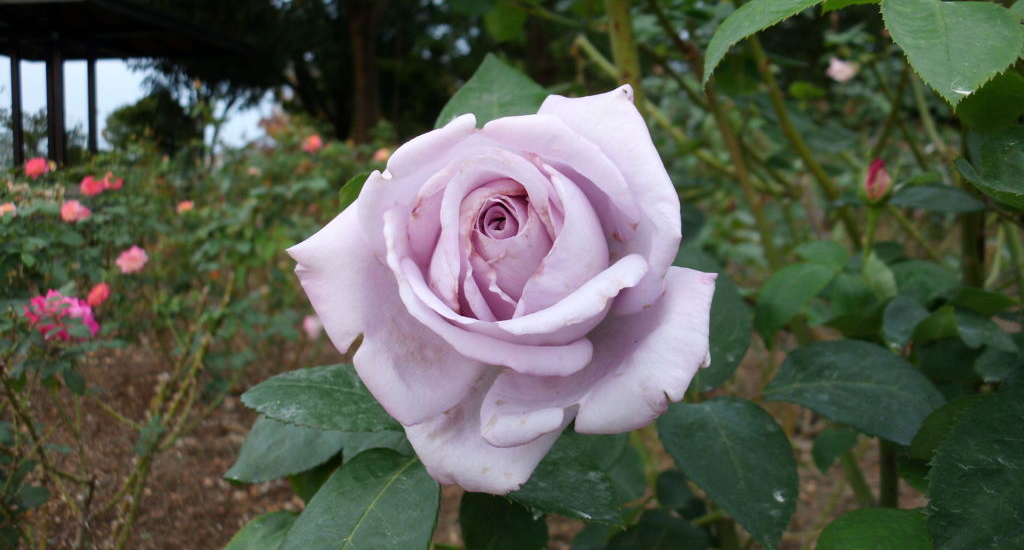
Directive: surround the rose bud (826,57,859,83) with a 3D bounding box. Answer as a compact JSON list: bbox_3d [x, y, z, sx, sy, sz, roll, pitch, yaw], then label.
[{"bbox_3d":[0.685,-0.426,1.650,0.064,0.055,0.060,2,4,11],"label":"rose bud"}]

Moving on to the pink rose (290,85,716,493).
[{"bbox_3d":[-0.003,0.005,0.240,0.120,0.112,0.070,0,-18,0],"label":"pink rose"}]

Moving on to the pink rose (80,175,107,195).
[{"bbox_3d":[-1.314,-0.281,2.500,0.080,0.070,0.075,0,4,-11],"label":"pink rose"}]

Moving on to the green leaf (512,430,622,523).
[{"bbox_3d":[0.015,0.066,0.268,0.056,0.009,0.037,25,30,18],"label":"green leaf"}]

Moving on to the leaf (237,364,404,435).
[{"bbox_3d":[-0.059,0.040,0.262,0.061,0.010,0.036,-2,27,2],"label":"leaf"}]

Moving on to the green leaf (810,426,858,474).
[{"bbox_3d":[0.203,0.109,0.500,0.026,0.035,0.009,27,-32,11],"label":"green leaf"}]

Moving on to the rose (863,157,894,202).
[{"bbox_3d":[0.202,-0.052,0.440,0.016,0.027,0.016,5,7,0],"label":"rose"}]

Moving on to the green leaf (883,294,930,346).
[{"bbox_3d":[0.238,0.027,0.480,0.028,0.034,0.010,7,-35,19],"label":"green leaf"}]

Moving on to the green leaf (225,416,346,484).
[{"bbox_3d":[-0.075,0.060,0.280,0.054,0.009,0.034,-20,27,-14],"label":"green leaf"}]

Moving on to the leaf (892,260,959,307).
[{"bbox_3d":[0.238,0.004,0.460,0.041,0.008,0.031,9,37,3],"label":"leaf"}]

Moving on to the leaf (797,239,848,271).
[{"bbox_3d":[0.203,-0.013,0.520,0.038,0.010,0.028,-10,41,-2],"label":"leaf"}]

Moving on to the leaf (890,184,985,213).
[{"bbox_3d":[0.240,-0.043,0.450,0.054,0.010,0.029,1,27,2],"label":"leaf"}]

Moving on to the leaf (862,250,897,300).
[{"bbox_3d":[0.203,0.000,0.440,0.019,0.031,0.008,-6,-14,-38],"label":"leaf"}]

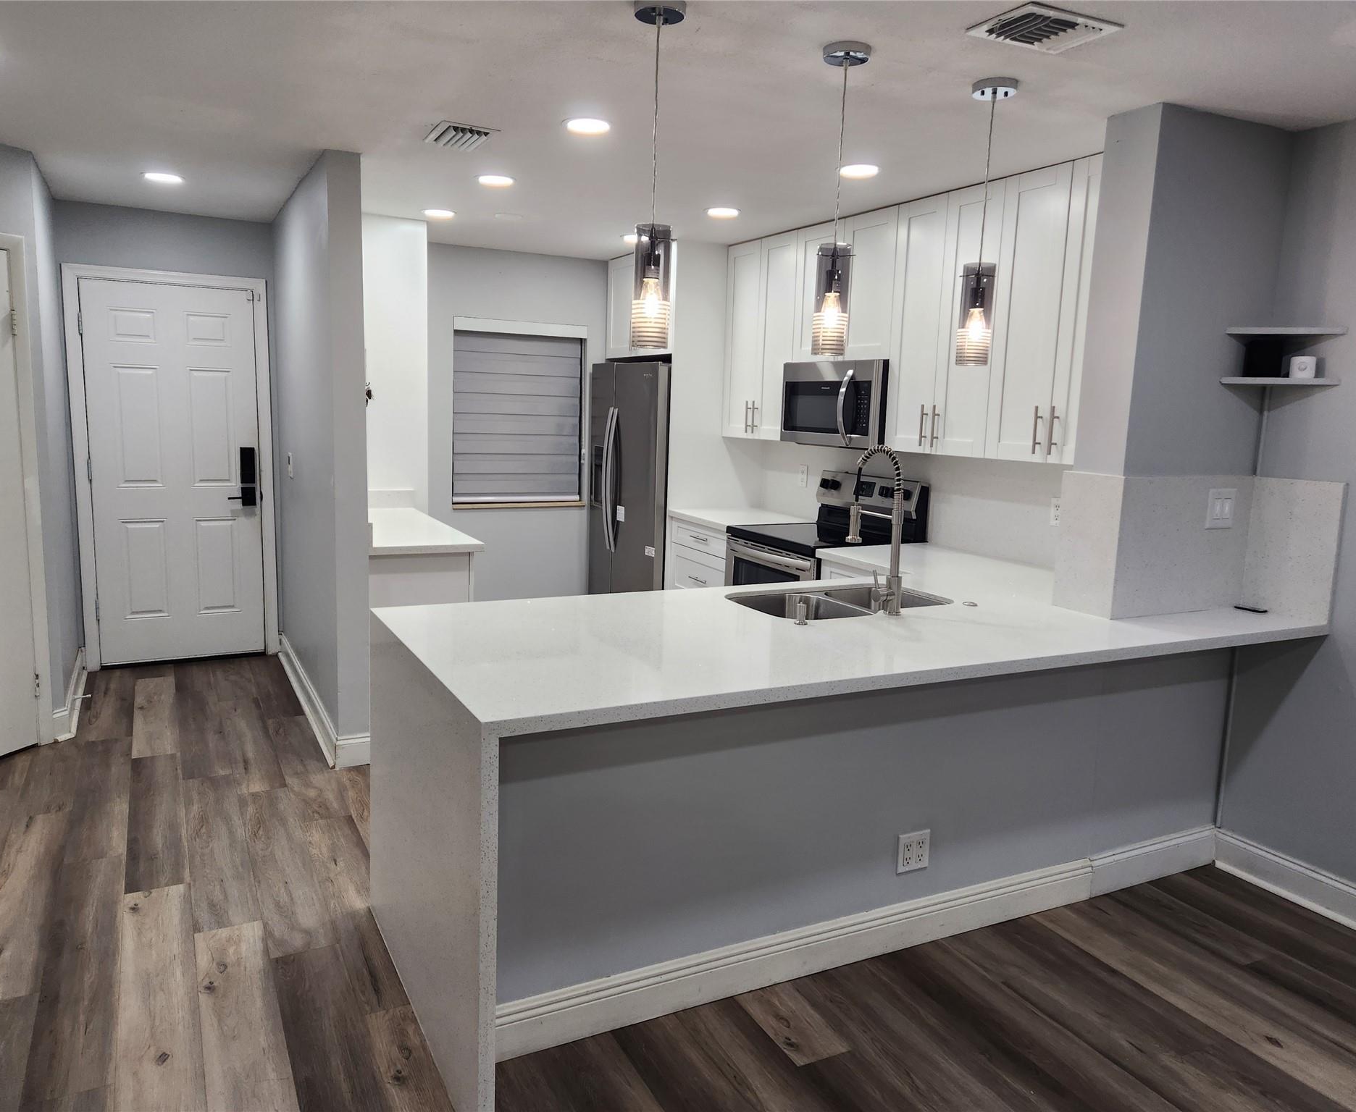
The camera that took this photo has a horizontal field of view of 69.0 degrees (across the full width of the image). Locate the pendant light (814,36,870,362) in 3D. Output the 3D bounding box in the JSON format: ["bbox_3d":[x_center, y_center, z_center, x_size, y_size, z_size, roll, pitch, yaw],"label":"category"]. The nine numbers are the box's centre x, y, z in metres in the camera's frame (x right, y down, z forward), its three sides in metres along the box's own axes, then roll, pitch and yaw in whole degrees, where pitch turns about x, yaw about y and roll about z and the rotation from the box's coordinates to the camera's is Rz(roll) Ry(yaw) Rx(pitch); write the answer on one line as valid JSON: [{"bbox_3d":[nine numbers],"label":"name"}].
[{"bbox_3d":[0.407,-0.897,2.494,0.119,0.762,0.119,2,8,0],"label":"pendant light"}]

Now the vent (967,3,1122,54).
[{"bbox_3d":[0.863,-1.241,2.316,0.279,0.020,0.206,-2,9,-27],"label":"vent"}]

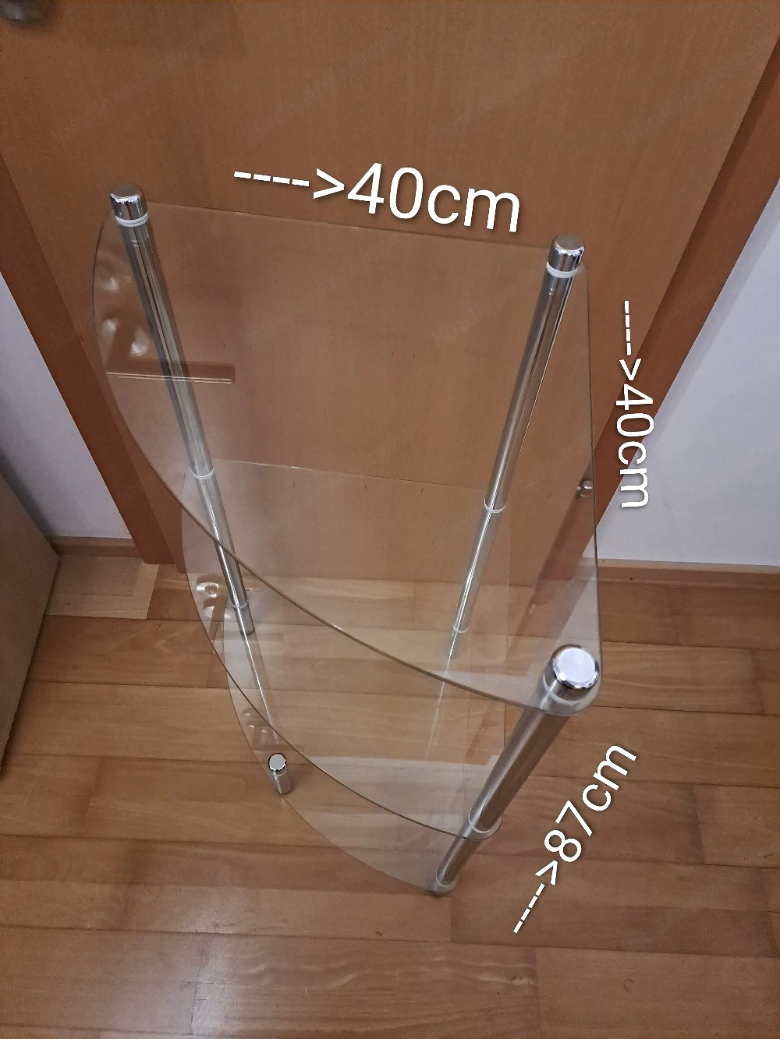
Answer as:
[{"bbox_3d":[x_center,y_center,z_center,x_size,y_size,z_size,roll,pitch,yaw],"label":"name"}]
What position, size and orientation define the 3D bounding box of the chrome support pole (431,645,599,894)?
[{"bbox_3d":[0.089,0.320,0.779,0.028,0.860,0.028,7,57,2],"label":"chrome support pole"}]

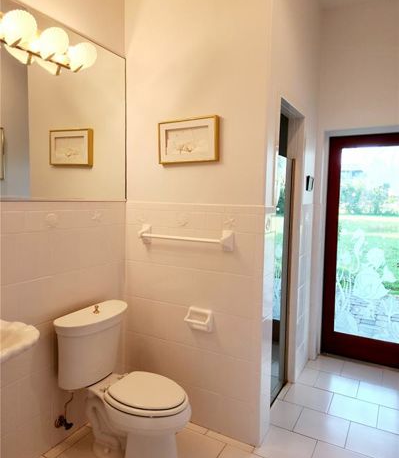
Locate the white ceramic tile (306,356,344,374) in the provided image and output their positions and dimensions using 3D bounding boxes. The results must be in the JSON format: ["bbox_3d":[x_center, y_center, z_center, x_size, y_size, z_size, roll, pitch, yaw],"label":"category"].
[{"bbox_3d":[1.115,1.205,3.135,0.294,0.012,0.305,4,5,29],"label":"white ceramic tile"}]

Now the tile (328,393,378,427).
[{"bbox_3d":[1.075,1.260,2.462,0.305,0.012,0.305,4,5,29],"label":"tile"}]

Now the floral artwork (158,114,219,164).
[{"bbox_3d":[-0.069,-0.531,2.141,0.400,0.249,0.038,4,5,29],"label":"floral artwork"}]

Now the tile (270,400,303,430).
[{"bbox_3d":[0.571,1.258,2.391,0.193,0.012,0.305,4,5,29],"label":"tile"}]

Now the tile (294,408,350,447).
[{"bbox_3d":[0.789,1.272,2.272,0.305,0.012,0.305,4,5,29],"label":"tile"}]

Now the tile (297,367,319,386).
[{"bbox_3d":[0.897,1.220,2.908,0.136,0.012,0.305,4,5,29],"label":"tile"}]

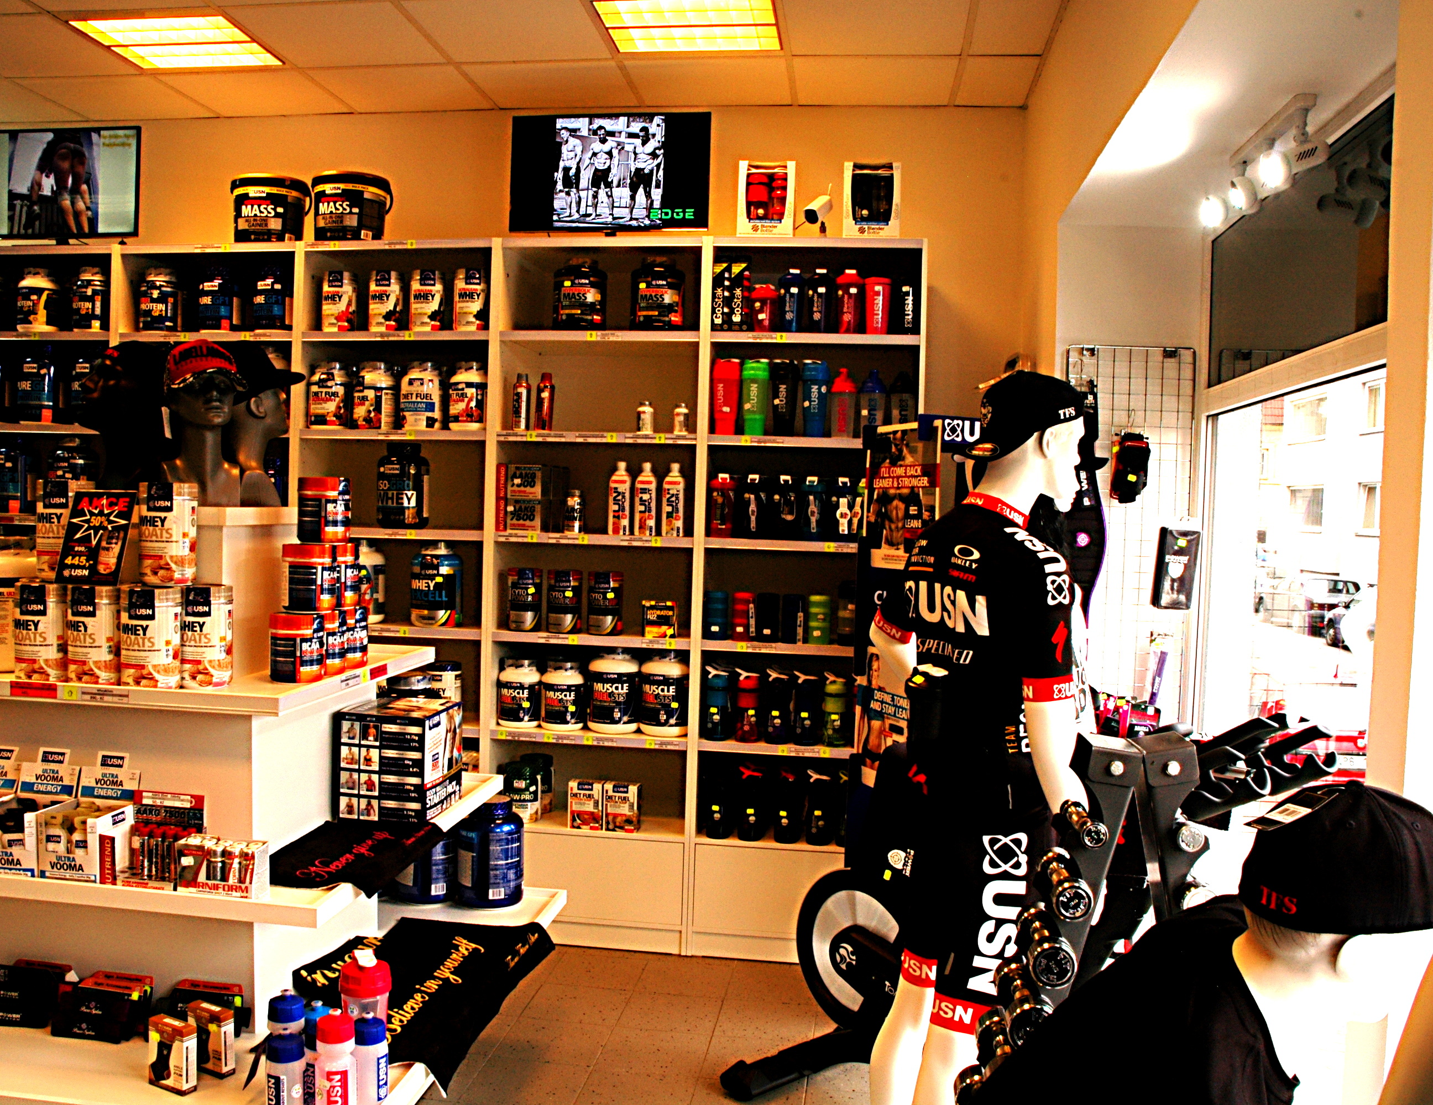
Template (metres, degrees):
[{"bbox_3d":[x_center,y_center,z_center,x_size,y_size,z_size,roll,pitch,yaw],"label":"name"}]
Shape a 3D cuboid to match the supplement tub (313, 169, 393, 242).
[{"bbox_3d":[-1.425,-1.323,4.869,0.300,0.257,0.285,2,3,0],"label":"supplement tub"}]

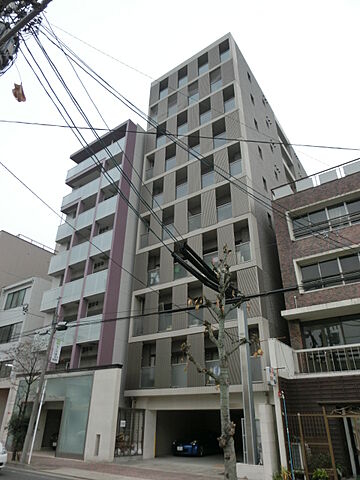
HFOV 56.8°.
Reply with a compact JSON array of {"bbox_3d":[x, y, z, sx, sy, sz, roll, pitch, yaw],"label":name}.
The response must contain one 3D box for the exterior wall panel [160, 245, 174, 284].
[{"bbox_3d":[-0.822,1.429,20.845,1.051,2.551,0.100,-18,-35,30],"label":"exterior wall panel"}]

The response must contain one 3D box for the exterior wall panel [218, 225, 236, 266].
[{"bbox_3d":[2.597,0.355,18.355,1.010,2.508,0.120,-17,-34,29],"label":"exterior wall panel"}]

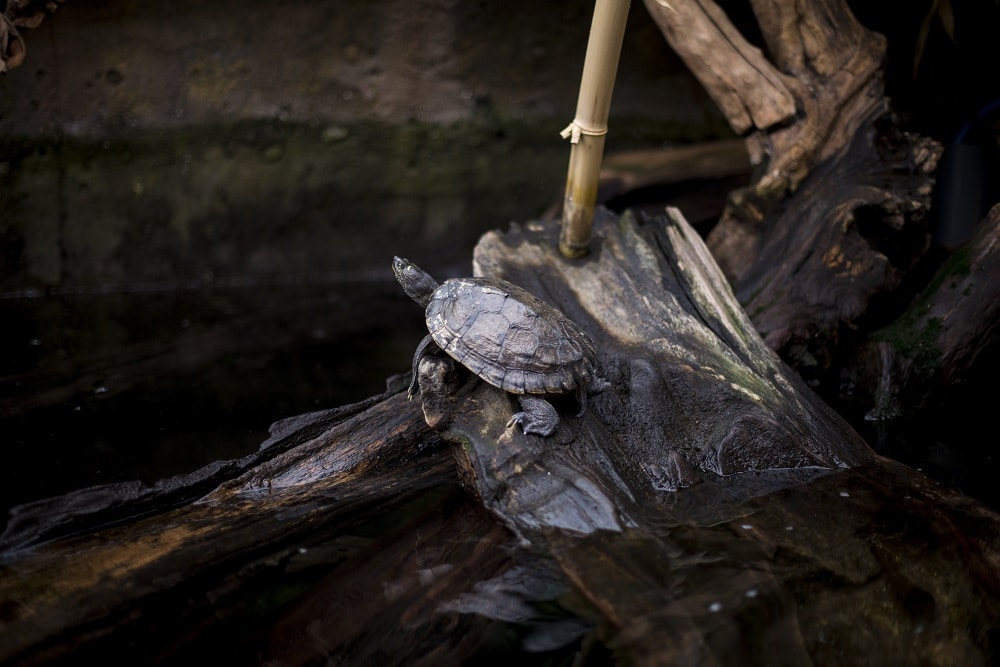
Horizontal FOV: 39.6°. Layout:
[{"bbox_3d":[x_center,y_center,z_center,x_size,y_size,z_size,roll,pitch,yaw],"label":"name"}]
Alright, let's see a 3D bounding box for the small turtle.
[{"bbox_3d":[-0.012,-0.004,1.367,0.242,0.100,0.152,33,41,20],"label":"small turtle"}]

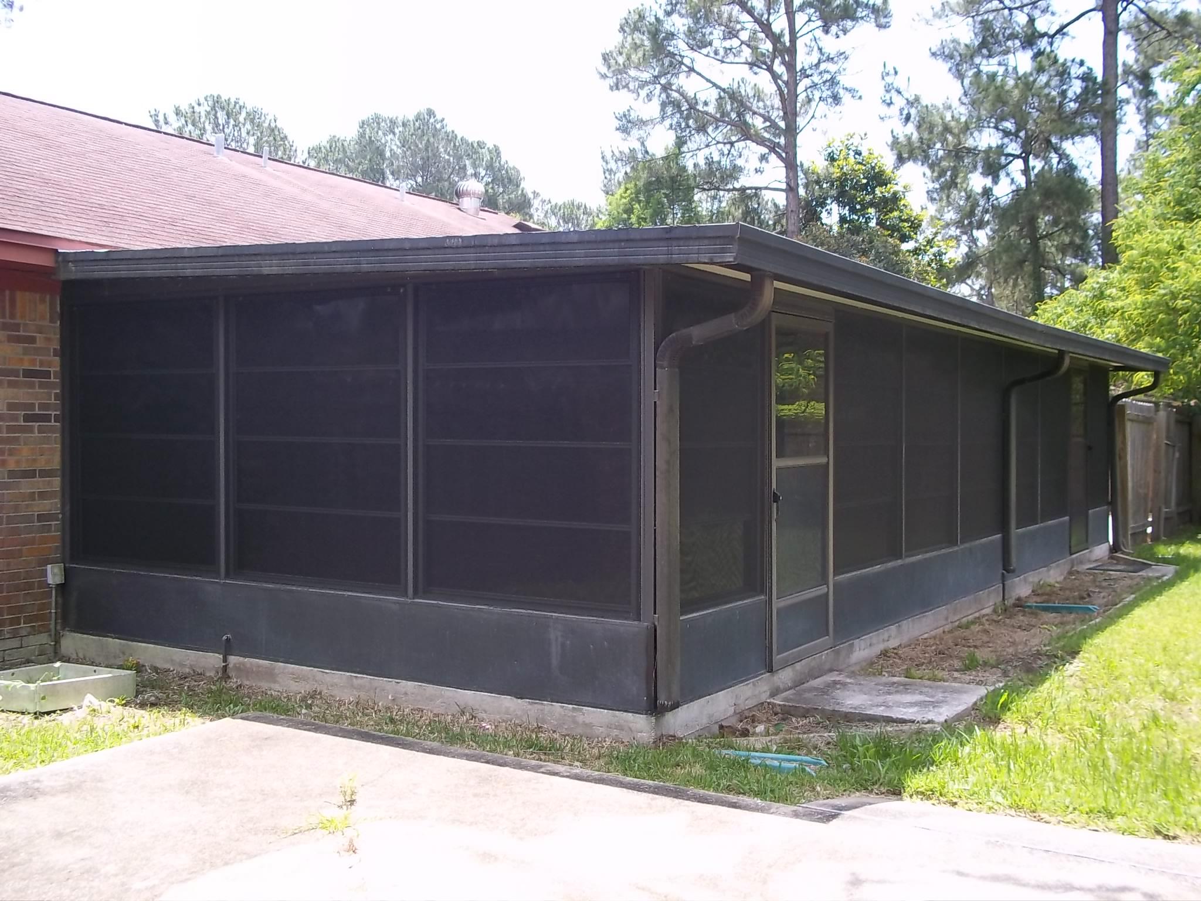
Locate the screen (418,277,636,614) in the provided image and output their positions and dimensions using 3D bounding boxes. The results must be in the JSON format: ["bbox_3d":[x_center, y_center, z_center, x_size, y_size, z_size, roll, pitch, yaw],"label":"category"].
[{"bbox_3d":[-0.411,-0.029,6.353,1.398,1.672,0.050,1,1,32],"label":"screen"}]

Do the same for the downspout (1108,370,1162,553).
[{"bbox_3d":[6.459,0.136,15.098,0.568,2.172,0.110,1,1,33],"label":"downspout"}]

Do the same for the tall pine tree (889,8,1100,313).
[{"bbox_3d":[9.479,-5.743,29.905,5.300,13.900,5.300,0,1,0],"label":"tall pine tree"}]

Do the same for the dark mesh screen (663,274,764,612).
[{"bbox_3d":[0.609,-0.023,6.492,0.050,1.660,1.151,1,1,32],"label":"dark mesh screen"}]

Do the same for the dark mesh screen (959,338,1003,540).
[{"bbox_3d":[3.262,-0.097,10.717,0.050,1.644,1.325,1,1,33],"label":"dark mesh screen"}]

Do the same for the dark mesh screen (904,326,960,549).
[{"bbox_3d":[2.553,-0.063,9.568,0.050,1.660,1.371,1,1,32],"label":"dark mesh screen"}]

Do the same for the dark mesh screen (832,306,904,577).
[{"bbox_3d":[1.811,-0.060,8.464,0.050,1.674,1.285,1,1,33],"label":"dark mesh screen"}]

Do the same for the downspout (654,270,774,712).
[{"bbox_3d":[0.541,0.216,5.920,0.573,2.092,0.110,1,1,33],"label":"downspout"}]

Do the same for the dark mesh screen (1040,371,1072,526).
[{"bbox_3d":[4.746,-0.075,13.040,0.050,1.618,1.321,1,1,32],"label":"dark mesh screen"}]

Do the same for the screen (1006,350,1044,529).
[{"bbox_3d":[4.037,-0.085,11.918,0.050,1.666,1.380,1,1,32],"label":"screen"}]

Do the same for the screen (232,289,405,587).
[{"bbox_3d":[-1.659,-0.084,7.284,1.400,1.659,0.050,1,1,33],"label":"screen"}]

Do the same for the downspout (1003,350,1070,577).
[{"bbox_3d":[3.893,0.113,11.162,0.556,1.993,0.104,1,1,32],"label":"downspout"}]

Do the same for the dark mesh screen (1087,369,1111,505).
[{"bbox_3d":[5.873,-0.163,14.771,0.050,1.644,1.245,1,1,33],"label":"dark mesh screen"}]

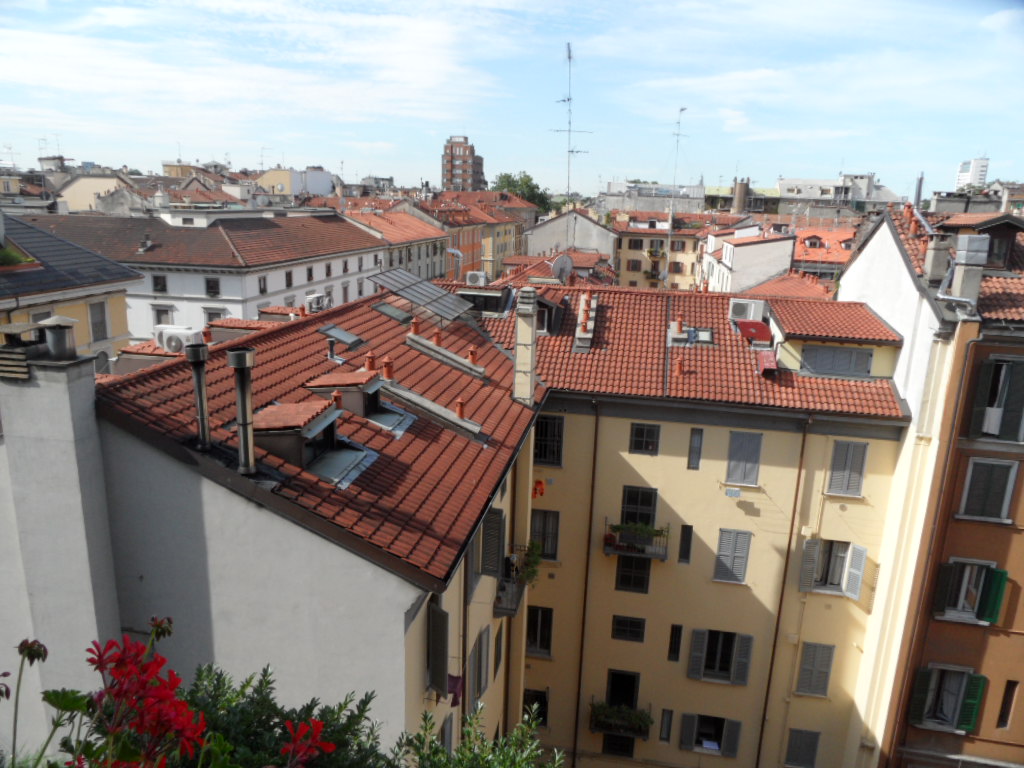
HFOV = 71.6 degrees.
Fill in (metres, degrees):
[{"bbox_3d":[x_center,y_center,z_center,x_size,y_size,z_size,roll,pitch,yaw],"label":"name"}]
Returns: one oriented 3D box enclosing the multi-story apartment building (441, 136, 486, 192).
[{"bbox_3d":[-17.325,-66.214,260.525,12.000,45.300,20.000,4,14,9],"label":"multi-story apartment building"}]

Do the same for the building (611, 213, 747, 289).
[{"bbox_3d":[26.496,-16.634,115.940,21.000,22.700,15.000,4,14,8],"label":"building"}]

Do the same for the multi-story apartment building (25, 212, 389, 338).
[{"bbox_3d":[-31.575,-7.738,75.992,26.000,20.750,36.000,4,14,7],"label":"multi-story apartment building"}]

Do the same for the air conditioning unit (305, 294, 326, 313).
[{"bbox_3d":[-6.620,-2.690,23.900,0.290,0.570,0.820,5,14,12],"label":"air conditioning unit"}]

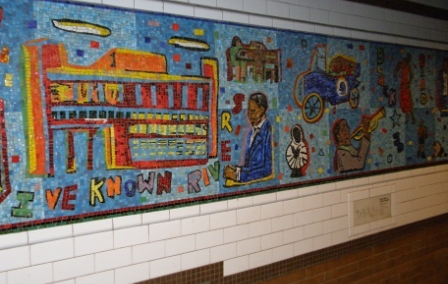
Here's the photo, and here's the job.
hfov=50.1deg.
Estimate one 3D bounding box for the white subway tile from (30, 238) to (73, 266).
[{"bbox_3d":[-0.611,0.388,1.704,0.152,0.074,0.010,-3,3,-38],"label":"white subway tile"}]

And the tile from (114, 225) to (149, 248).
[{"bbox_3d":[-0.370,0.376,1.902,0.152,0.075,0.010,-4,5,-38],"label":"tile"}]

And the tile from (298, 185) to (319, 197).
[{"bbox_3d":[0.442,0.264,2.531,0.153,0.050,0.010,-3,3,-38],"label":"tile"}]

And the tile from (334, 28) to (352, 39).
[{"bbox_3d":[0.664,-0.614,2.688,0.159,0.043,0.012,-3,3,-38],"label":"tile"}]

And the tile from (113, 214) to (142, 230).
[{"bbox_3d":[-0.380,0.313,1.877,0.123,0.050,0.010,-3,3,-38],"label":"tile"}]

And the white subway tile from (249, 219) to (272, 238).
[{"bbox_3d":[0.172,0.411,2.311,0.150,0.075,0.010,-4,4,-38],"label":"white subway tile"}]

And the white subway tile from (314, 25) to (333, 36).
[{"bbox_3d":[0.535,-0.607,2.577,0.152,0.051,0.015,-3,4,-38],"label":"white subway tile"}]

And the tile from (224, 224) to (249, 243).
[{"bbox_3d":[0.054,0.421,2.224,0.152,0.076,0.010,-3,4,-38],"label":"tile"}]

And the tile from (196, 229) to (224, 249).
[{"bbox_3d":[-0.067,0.431,2.133,0.152,0.074,0.012,-3,4,-38],"label":"tile"}]

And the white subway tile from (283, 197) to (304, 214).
[{"bbox_3d":[0.351,0.324,2.450,0.150,0.075,0.010,-4,4,-38],"label":"white subway tile"}]

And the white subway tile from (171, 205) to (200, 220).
[{"bbox_3d":[-0.171,0.300,2.049,0.152,0.043,0.015,-3,4,-38],"label":"white subway tile"}]

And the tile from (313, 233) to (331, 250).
[{"bbox_3d":[0.537,0.544,2.614,0.152,0.076,0.010,-3,4,-38],"label":"tile"}]

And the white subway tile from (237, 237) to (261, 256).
[{"bbox_3d":[0.114,0.489,2.268,0.150,0.075,0.010,-4,4,-38],"label":"white subway tile"}]

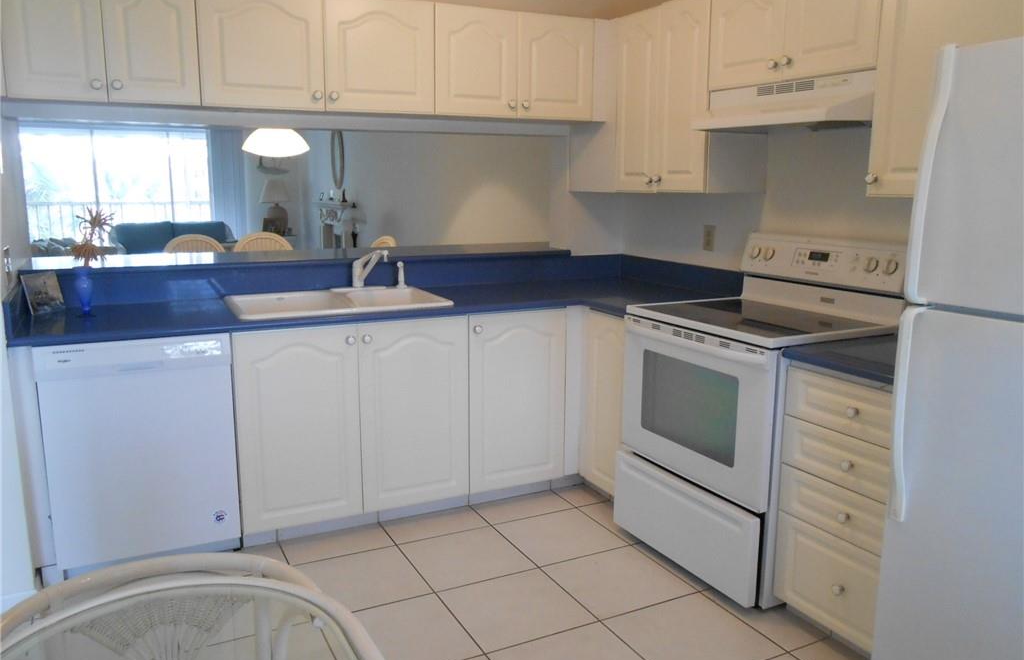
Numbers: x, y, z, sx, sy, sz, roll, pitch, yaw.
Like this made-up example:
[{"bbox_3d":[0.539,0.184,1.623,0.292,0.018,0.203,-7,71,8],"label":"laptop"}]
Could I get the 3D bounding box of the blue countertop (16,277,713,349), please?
[{"bbox_3d":[-0.407,-0.080,3.130,2.745,0.040,1.020,-5,12,-26],"label":"blue countertop"}]

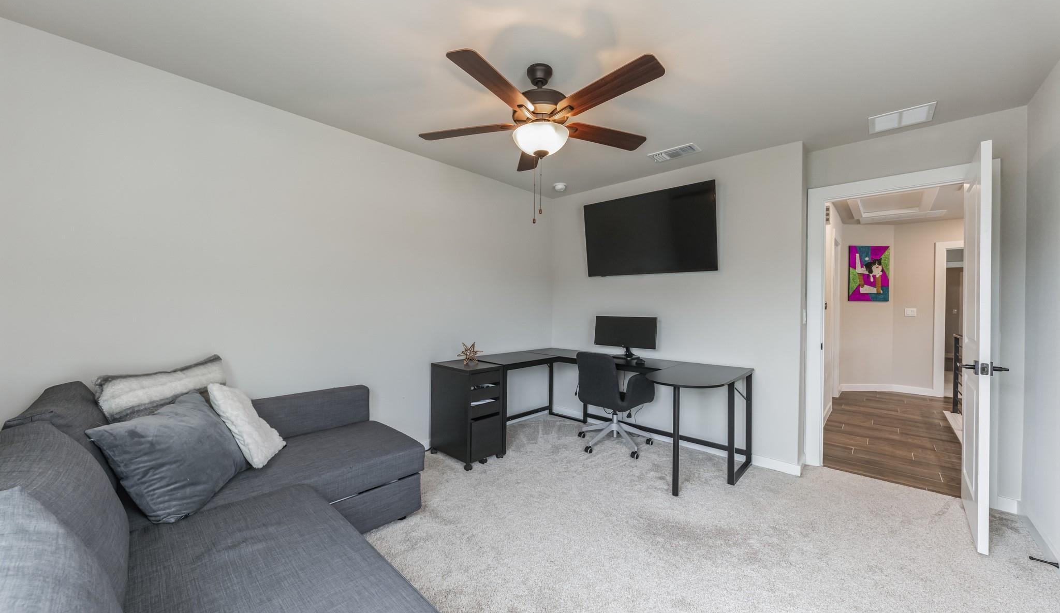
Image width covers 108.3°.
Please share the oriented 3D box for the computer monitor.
[{"bbox_3d":[0.857,0.284,3.486,0.615,0.375,0.190,1,0,42],"label":"computer monitor"}]

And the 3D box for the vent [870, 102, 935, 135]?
[{"bbox_3d":[2.362,-1.184,2.439,0.297,0.020,0.297,1,0,42],"label":"vent"}]

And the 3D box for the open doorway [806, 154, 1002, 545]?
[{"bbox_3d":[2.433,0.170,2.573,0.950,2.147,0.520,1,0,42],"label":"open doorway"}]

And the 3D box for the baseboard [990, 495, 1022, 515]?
[{"bbox_3d":[2.889,1.203,2.309,0.105,0.090,0.020,1,0,42],"label":"baseboard"}]

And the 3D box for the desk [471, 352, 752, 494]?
[{"bbox_3d":[0.582,0.854,3.183,1.990,0.760,1.210,1,0,42],"label":"desk"}]

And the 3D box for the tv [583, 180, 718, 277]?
[{"bbox_3d":[1.047,-0.650,3.473,1.230,0.710,0.060,1,8,42],"label":"tv"}]

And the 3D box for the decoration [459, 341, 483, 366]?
[{"bbox_3d":[-0.497,0.386,3.218,0.200,0.185,0.190,0,0,-9],"label":"decoration"}]

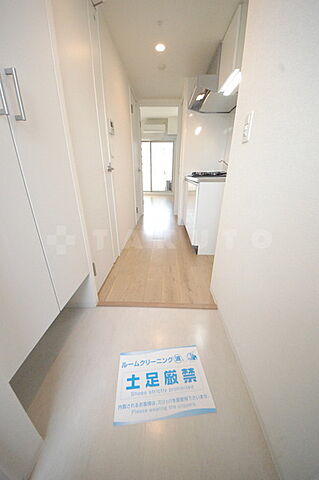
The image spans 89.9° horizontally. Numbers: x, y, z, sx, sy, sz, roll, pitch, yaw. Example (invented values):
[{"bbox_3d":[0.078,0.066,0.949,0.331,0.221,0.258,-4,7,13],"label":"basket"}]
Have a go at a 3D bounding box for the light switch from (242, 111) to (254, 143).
[{"bbox_3d":[0.443,-0.562,0.807,0.012,0.120,0.070,1,23,2],"label":"light switch"}]

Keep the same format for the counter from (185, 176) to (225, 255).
[{"bbox_3d":[0.701,-0.436,2.321,0.595,0.855,1.200,1,22,1],"label":"counter"}]

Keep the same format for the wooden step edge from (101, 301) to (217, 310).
[{"bbox_3d":[-0.022,0.509,1.243,0.930,0.022,0.040,1,23,2],"label":"wooden step edge"}]

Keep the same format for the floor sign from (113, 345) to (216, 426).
[{"bbox_3d":[0.016,0.700,0.806,0.440,0.005,0.288,-2,23,-5],"label":"floor sign"}]

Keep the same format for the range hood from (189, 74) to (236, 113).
[{"bbox_3d":[0.706,-1.793,2.001,0.585,0.164,0.614,1,23,2],"label":"range hood"}]

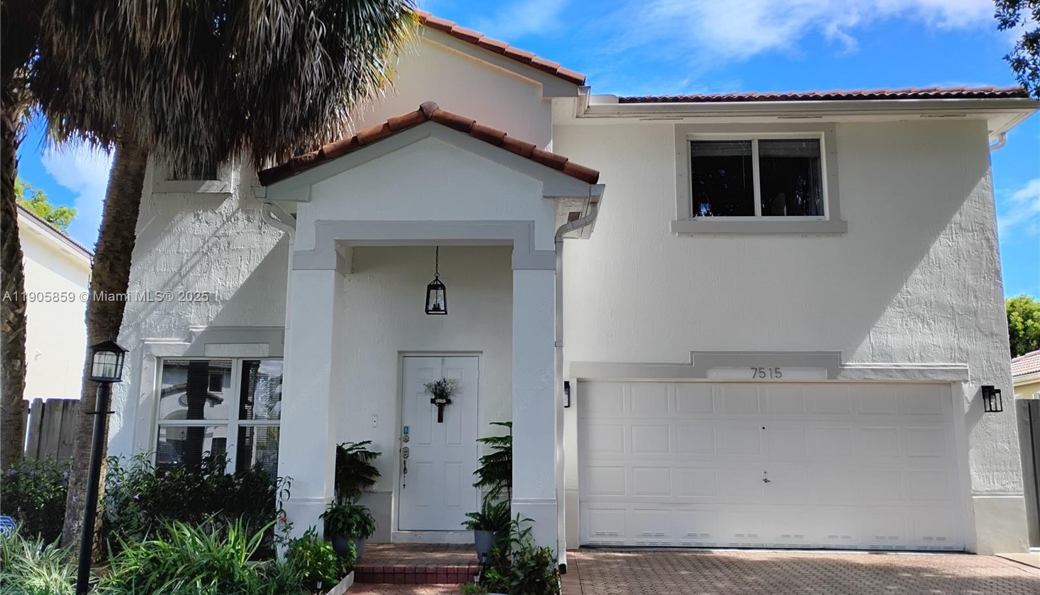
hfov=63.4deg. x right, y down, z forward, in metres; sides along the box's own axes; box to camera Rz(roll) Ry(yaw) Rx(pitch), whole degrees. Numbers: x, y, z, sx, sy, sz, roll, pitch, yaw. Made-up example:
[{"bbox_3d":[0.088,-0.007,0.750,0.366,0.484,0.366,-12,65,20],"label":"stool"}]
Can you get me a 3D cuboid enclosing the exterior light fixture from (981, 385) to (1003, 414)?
[{"bbox_3d":[6.055,1.290,10.771,0.150,0.335,0.210,0,-10,3],"label":"exterior light fixture"}]

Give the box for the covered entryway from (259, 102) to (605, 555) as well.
[{"bbox_3d":[-0.902,0.459,9.196,3.585,4.690,1.930,0,-10,3],"label":"covered entryway"}]

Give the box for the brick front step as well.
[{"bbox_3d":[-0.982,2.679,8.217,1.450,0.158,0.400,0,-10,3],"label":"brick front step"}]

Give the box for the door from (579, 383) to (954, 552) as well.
[{"bbox_3d":[3.209,2.182,11.000,4.880,2.130,0.100,0,-10,3],"label":"door"}]

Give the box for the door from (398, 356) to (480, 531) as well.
[{"bbox_3d":[-0.945,1.707,9.920,0.925,2.030,0.080,0,-10,3],"label":"door"}]

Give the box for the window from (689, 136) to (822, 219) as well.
[{"bbox_3d":[3.249,-1.664,11.560,1.860,1.240,0.100,0,-10,3],"label":"window"}]

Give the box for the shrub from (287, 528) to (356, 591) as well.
[{"bbox_3d":[-1.739,2.274,7.358,0.570,0.570,0.540,0,-10,3],"label":"shrub"}]

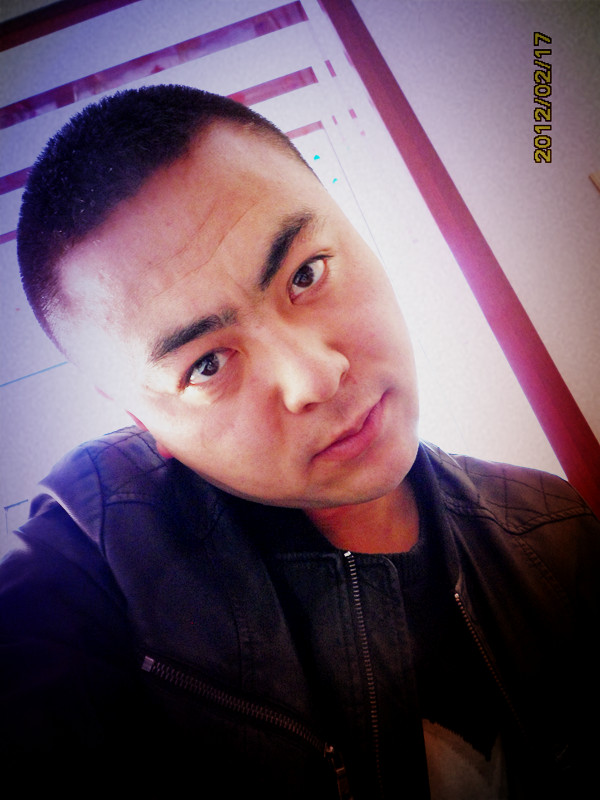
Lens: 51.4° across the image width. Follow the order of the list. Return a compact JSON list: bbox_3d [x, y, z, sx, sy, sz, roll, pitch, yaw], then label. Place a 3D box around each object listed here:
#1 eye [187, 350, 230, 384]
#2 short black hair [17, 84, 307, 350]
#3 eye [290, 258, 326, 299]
[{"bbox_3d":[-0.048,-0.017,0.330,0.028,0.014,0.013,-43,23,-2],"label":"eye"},{"bbox_3d":[-0.083,-0.103,0.390,0.174,0.155,0.185,-43,23,-2],"label":"short black hair"},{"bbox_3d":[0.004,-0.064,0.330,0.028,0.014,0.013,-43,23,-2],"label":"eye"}]

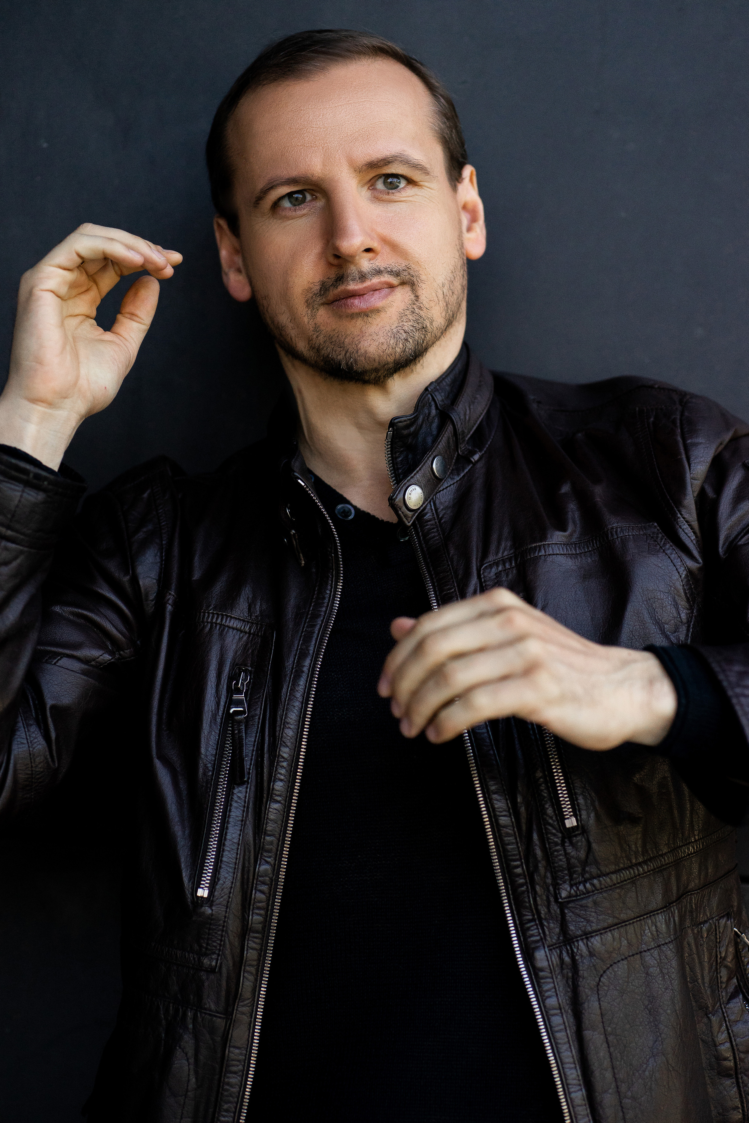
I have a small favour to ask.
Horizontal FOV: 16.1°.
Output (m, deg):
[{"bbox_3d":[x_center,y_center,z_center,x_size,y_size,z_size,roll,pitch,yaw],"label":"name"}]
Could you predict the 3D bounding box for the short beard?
[{"bbox_3d":[-0.007,-0.159,1.757,0.145,0.080,0.095,-10,0,2],"label":"short beard"}]

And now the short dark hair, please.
[{"bbox_3d":[-0.025,-0.276,1.825,0.174,0.180,0.185,-10,0,2],"label":"short dark hair"}]

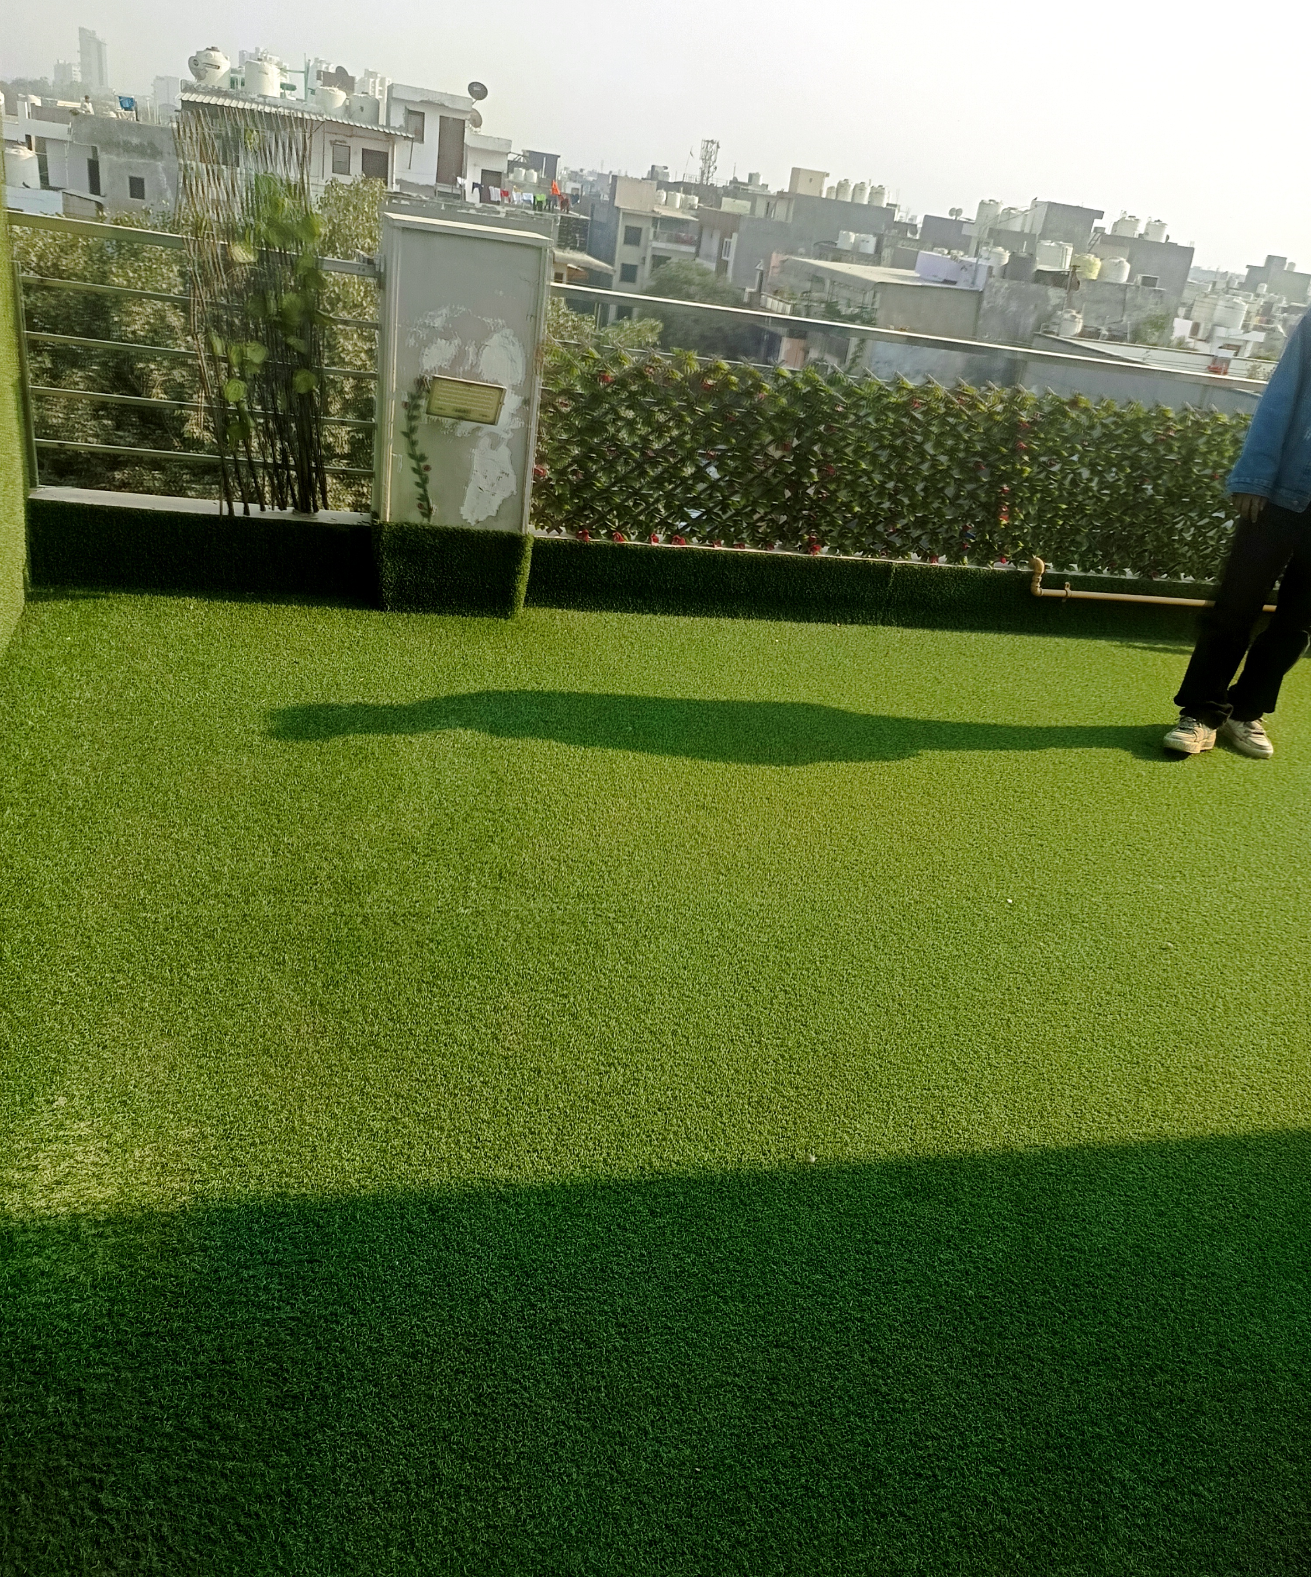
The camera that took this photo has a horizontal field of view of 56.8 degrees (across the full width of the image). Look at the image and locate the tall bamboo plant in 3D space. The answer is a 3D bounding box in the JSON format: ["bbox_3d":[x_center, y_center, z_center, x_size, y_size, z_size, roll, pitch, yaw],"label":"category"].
[{"bbox_3d":[-1.222,-1.430,3.746,0.455,1.165,0.185,1,27,-16],"label":"tall bamboo plant"}]

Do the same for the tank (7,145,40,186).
[{"bbox_3d":[-19.386,-18.948,37.000,1.100,1.200,1.100,-4,29,-26],"label":"tank"}]

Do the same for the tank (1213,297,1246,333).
[{"bbox_3d":[22.269,-18.376,47.000,1.100,1.200,1.100,18,27,18],"label":"tank"}]

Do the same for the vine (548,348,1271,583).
[{"bbox_3d":[1.008,-1.156,4.507,2.939,0.664,0.096,1,27,-16],"label":"vine"}]

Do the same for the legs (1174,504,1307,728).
[{"bbox_3d":[1.909,-0.531,3.835,0.410,0.790,0.300,21,28,23],"label":"legs"}]

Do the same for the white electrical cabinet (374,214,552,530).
[{"bbox_3d":[-0.647,-1.336,3.934,0.484,0.907,0.356,1,27,-16],"label":"white electrical cabinet"}]

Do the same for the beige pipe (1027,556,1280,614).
[{"bbox_3d":[2.041,-0.807,4.912,1.212,0.137,0.096,1,27,-16],"label":"beige pipe"}]

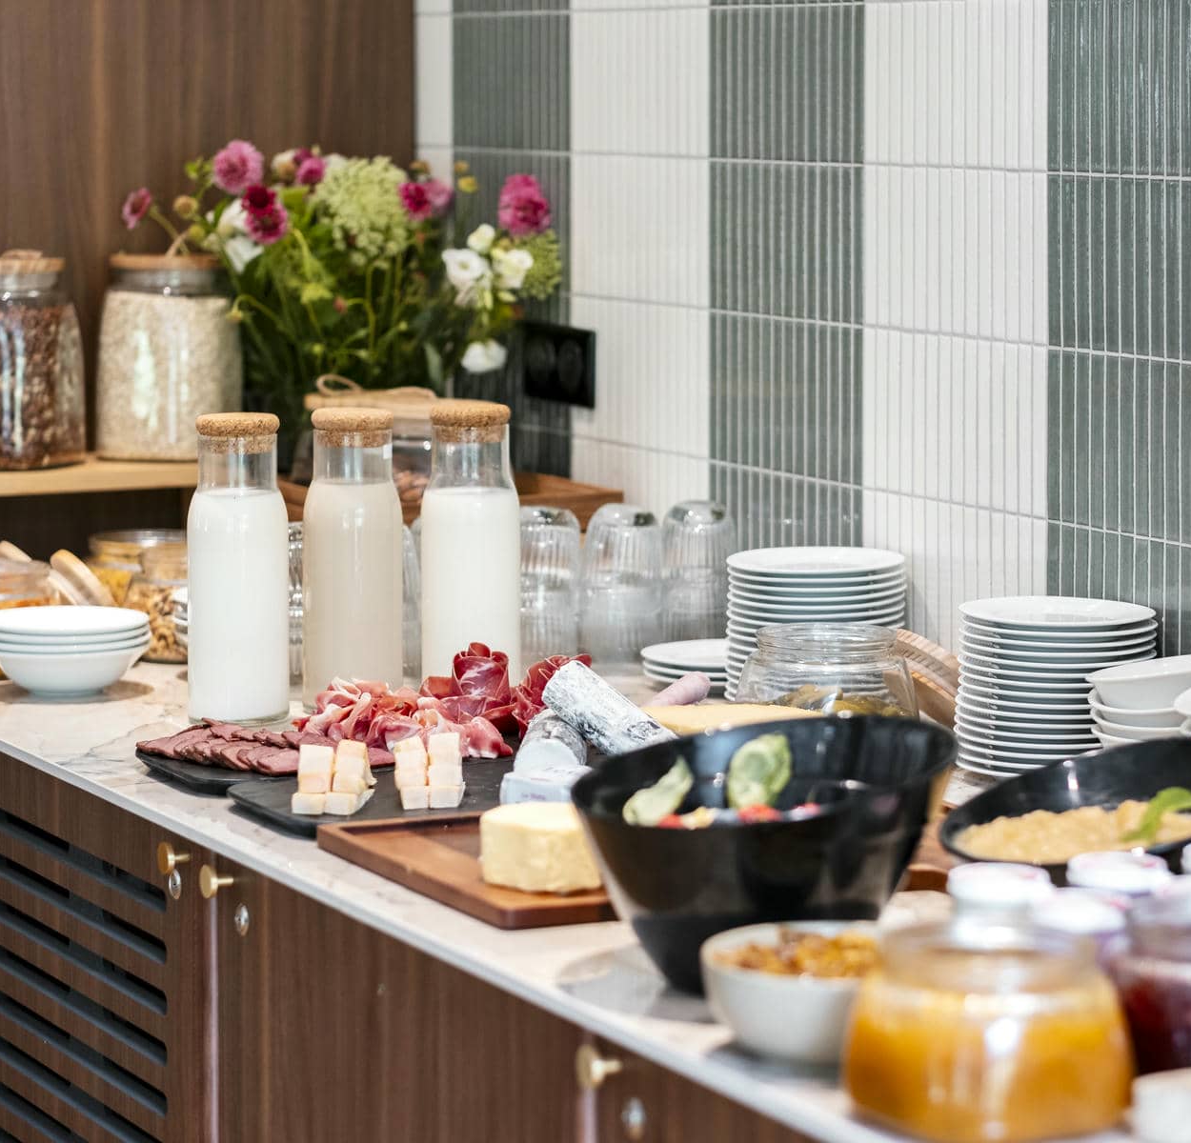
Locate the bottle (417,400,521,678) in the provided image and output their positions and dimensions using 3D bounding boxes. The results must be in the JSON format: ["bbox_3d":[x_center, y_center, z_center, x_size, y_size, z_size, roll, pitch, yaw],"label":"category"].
[{"bbox_3d":[-0.107,-0.016,3.482,0.086,0.255,0.086,0,7,0],"label":"bottle"}]

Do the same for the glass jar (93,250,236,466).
[{"bbox_3d":[-0.442,-0.224,4.135,0.151,0.208,0.151,0,7,0],"label":"glass jar"}]

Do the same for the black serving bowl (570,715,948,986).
[{"bbox_3d":[0.101,0.173,2.407,0.230,0.149,0.230,0,7,0],"label":"black serving bowl"}]

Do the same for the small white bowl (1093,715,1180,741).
[{"bbox_3d":[0.439,0.129,3.053,0.123,0.058,0.123,0,7,0],"label":"small white bowl"}]

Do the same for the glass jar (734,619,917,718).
[{"bbox_3d":[0.186,0.098,3.211,0.150,0.098,0.150,0,7,0],"label":"glass jar"}]

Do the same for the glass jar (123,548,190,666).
[{"bbox_3d":[-0.389,0.031,3.928,0.155,0.098,0.155,0,7,0],"label":"glass jar"}]

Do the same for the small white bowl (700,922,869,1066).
[{"bbox_3d":[0.134,0.250,2.356,0.141,0.060,0.141,0,7,0],"label":"small white bowl"}]

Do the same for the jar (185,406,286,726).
[{"bbox_3d":[-0.315,-0.004,3.534,0.087,0.270,0.087,0,7,0],"label":"jar"}]

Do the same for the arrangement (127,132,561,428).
[{"bbox_3d":[-0.270,-0.287,4.179,0.430,0.350,0.360,-4,8,-27],"label":"arrangement"}]

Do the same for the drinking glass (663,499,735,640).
[{"bbox_3d":[0.102,0.004,3.920,0.072,0.146,0.072,0,7,0],"label":"drinking glass"}]

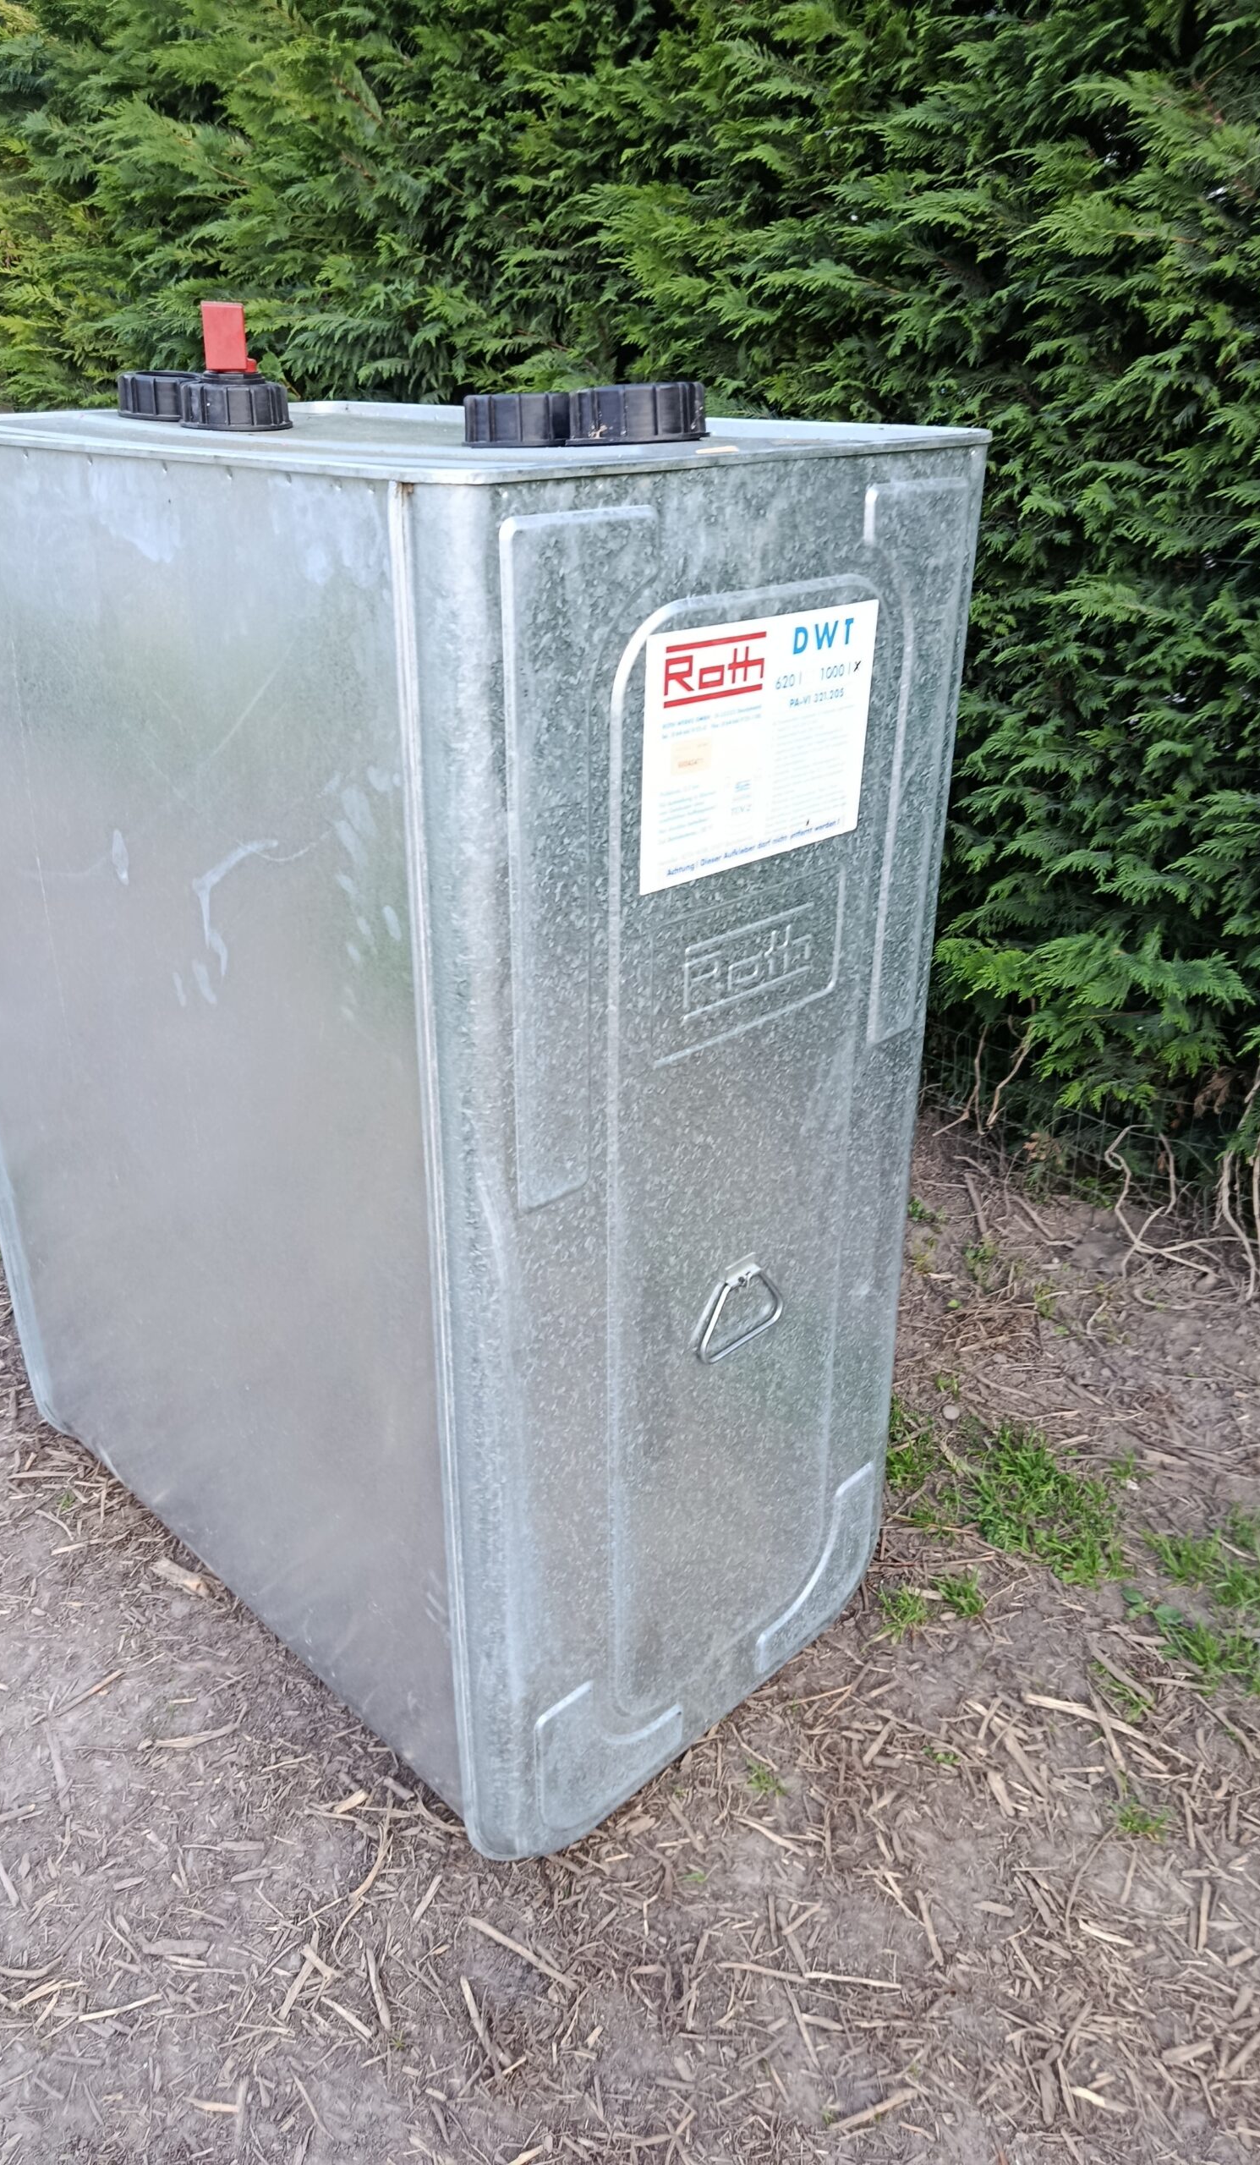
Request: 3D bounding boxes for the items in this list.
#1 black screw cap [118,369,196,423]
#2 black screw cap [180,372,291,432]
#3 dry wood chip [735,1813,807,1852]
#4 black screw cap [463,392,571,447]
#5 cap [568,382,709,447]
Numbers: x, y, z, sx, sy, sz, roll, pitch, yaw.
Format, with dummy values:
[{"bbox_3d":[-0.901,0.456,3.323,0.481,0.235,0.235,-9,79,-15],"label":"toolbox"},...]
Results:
[{"bbox_3d":[-0.577,-0.854,1.869,0.126,0.050,0.126,-7,26,-14],"label":"black screw cap"},{"bbox_3d":[-0.453,-0.786,1.730,0.126,0.058,0.126,-6,26,-12],"label":"black screw cap"},{"bbox_3d":[0.161,0.867,1.729,0.088,0.008,0.008,16,30,30],"label":"dry wood chip"},{"bbox_3d":[-0.106,-0.648,1.469,0.126,0.045,0.126,-2,25,-3],"label":"black screw cap"},{"bbox_3d":[0.008,-0.601,1.347,0.126,0.043,0.126,-3,25,2],"label":"cap"}]

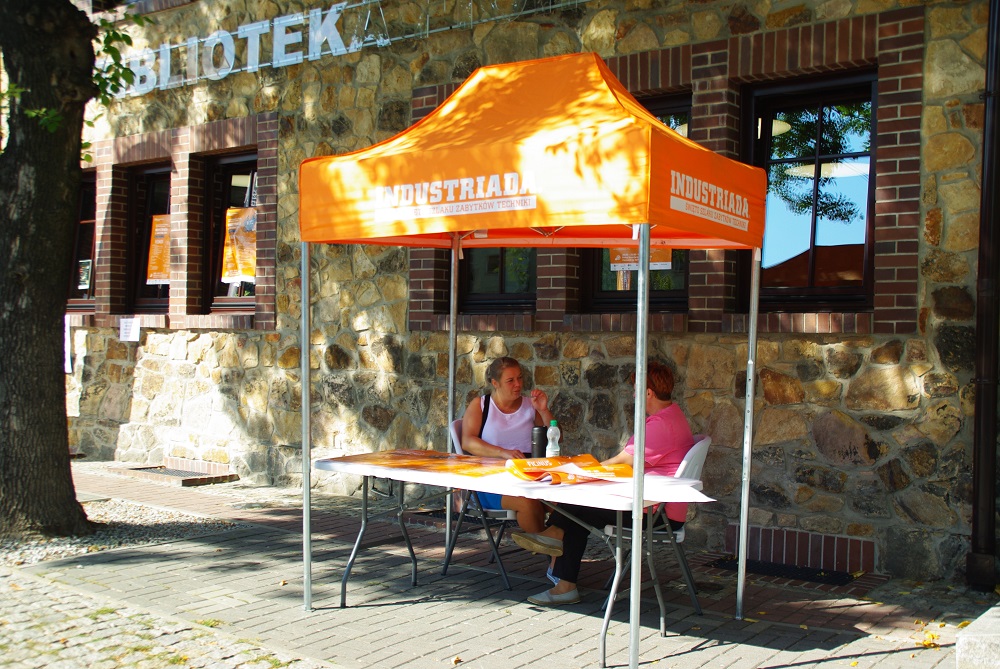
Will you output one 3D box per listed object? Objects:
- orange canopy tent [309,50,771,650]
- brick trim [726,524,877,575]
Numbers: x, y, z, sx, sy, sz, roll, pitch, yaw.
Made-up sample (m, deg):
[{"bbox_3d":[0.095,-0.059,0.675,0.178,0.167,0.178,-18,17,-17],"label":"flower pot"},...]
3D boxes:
[{"bbox_3d":[0.150,0.029,5.890,1.952,2.829,1.288,1,0,34],"label":"orange canopy tent"},{"bbox_3d":[1.786,1.259,6.928,0.920,0.180,0.090,1,0,38],"label":"brick trim"}]

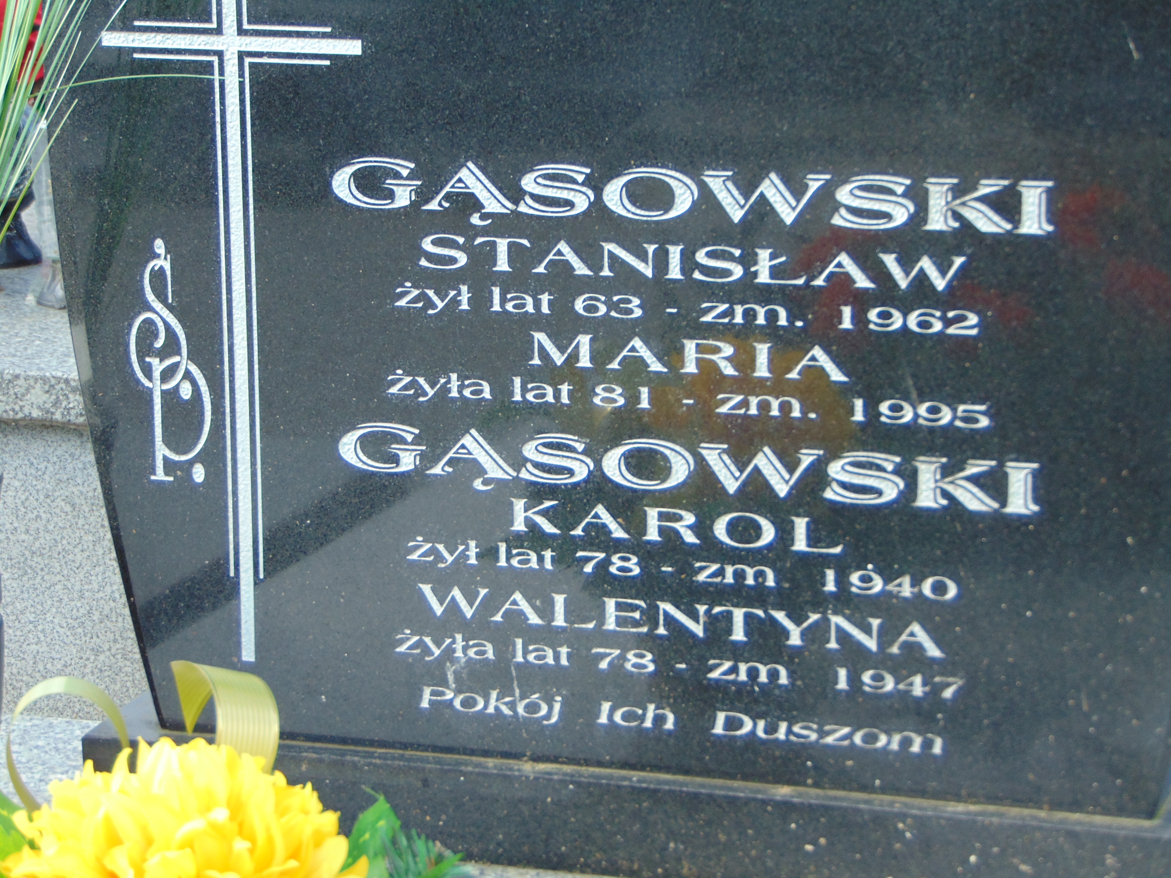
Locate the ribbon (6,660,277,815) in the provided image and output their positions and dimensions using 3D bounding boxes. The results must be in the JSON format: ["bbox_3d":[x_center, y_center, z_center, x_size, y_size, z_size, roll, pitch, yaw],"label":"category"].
[{"bbox_3d":[-0.255,0.176,2.100,0.155,0.075,0.075,1,26,0],"label":"ribbon"}]

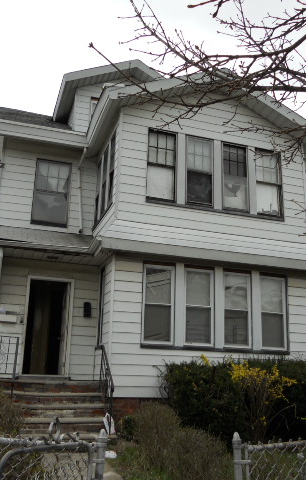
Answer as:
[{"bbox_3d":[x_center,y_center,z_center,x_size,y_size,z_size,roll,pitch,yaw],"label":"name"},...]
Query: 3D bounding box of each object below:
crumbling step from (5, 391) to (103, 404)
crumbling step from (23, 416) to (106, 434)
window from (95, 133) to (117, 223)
[{"bbox_3d":[-1.741,2.814,8.851,1.790,0.200,0.320,6,-16,-17],"label":"crumbling step"},{"bbox_3d":[-1.503,3.054,8.216,1.620,0.205,0.320,6,-16,-17],"label":"crumbling step"},{"bbox_3d":[-1.161,-1.421,12.000,0.140,1.780,2.000,6,-16,-17],"label":"window"}]

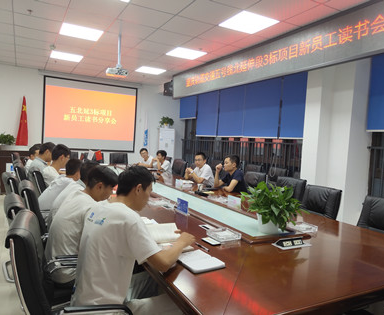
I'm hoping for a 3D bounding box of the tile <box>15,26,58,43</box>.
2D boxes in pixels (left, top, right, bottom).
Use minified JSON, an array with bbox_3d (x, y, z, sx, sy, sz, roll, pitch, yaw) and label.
[{"bbox_3d":[-2.468,-1.948,5.571,0.600,0.020,0.600,3,2,-26],"label":"tile"}]

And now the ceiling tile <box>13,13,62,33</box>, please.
[{"bbox_3d":[-2.201,-1.913,5.028,0.600,0.020,0.600,3,2,-26],"label":"ceiling tile"}]

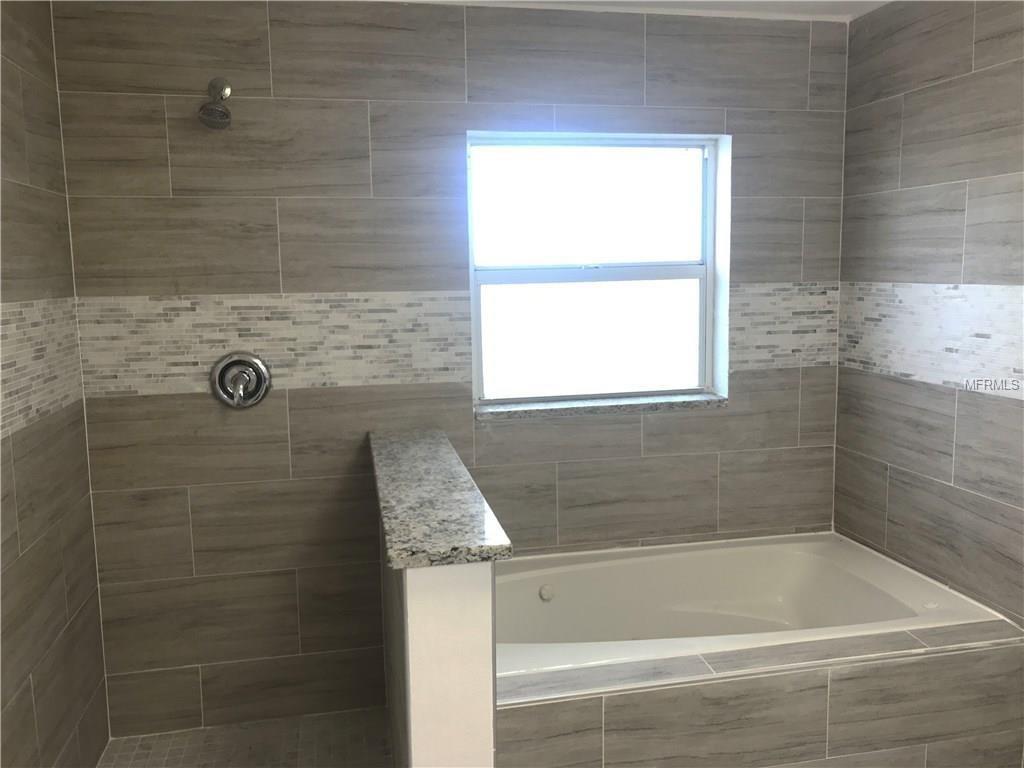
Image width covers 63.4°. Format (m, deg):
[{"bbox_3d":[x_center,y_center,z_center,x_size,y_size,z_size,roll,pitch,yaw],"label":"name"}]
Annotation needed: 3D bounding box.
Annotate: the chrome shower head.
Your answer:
[{"bbox_3d":[-0.873,-0.837,2.447,0.092,0.171,0.164,-2,7,-11],"label":"chrome shower head"}]

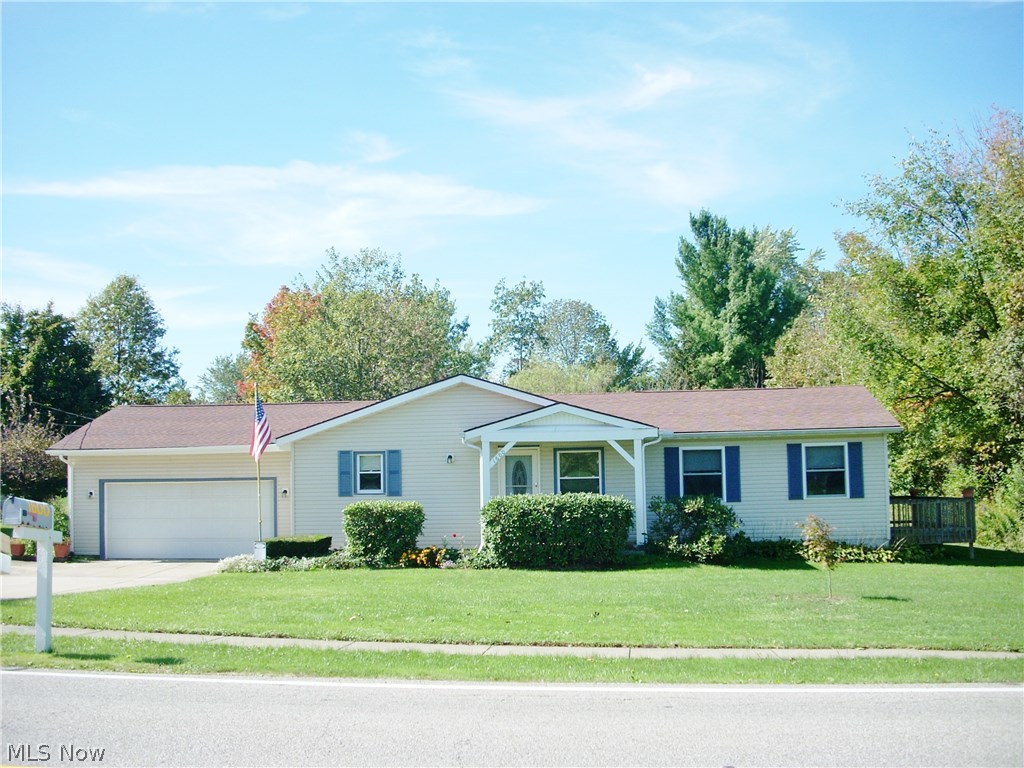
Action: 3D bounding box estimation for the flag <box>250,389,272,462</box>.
[{"bbox_3d":[-5.882,0.986,25.700,0.500,1.700,0.300,-2,-4,9],"label":"flag"}]

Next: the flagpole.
[{"bbox_3d":[-5.948,1.925,25.700,0.060,3.876,0.060,-2,0,9],"label":"flagpole"}]

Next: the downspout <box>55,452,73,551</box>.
[{"bbox_3d":[-11.844,3.153,29.000,0.120,2.570,0.450,-2,-4,9],"label":"downspout"}]

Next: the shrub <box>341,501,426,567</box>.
[{"bbox_3d":[-3.025,3.495,25.640,1.798,1.476,1.600,-2,-5,7],"label":"shrub"}]

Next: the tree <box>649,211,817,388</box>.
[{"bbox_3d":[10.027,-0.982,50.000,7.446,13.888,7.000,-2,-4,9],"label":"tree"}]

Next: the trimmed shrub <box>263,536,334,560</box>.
[{"bbox_3d":[-5.104,4.004,26.225,1.351,0.635,1.150,-2,-5,7],"label":"trimmed shrub"}]

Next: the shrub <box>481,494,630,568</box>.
[{"bbox_3d":[0.997,3.234,24.225,3.408,1.615,1.300,-2,-5,7],"label":"shrub"}]

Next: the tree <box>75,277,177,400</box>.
[{"bbox_3d":[-19.426,0.668,54.756,5.910,12.431,5.400,-2,-5,7],"label":"tree"}]

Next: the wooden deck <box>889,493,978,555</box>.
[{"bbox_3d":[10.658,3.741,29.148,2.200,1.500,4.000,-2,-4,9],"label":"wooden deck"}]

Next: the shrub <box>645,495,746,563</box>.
[{"bbox_3d":[4.326,3.430,25.800,2.250,1.620,1.700,-2,-4,9],"label":"shrub"}]

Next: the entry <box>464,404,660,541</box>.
[{"bbox_3d":[1.254,2.188,26.067,4.559,3.347,1.650,-2,-5,7],"label":"entry"}]

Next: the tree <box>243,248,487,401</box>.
[{"bbox_3d":[-6.694,0.012,49.263,11.268,12.372,10.000,-2,-5,7],"label":"tree"}]

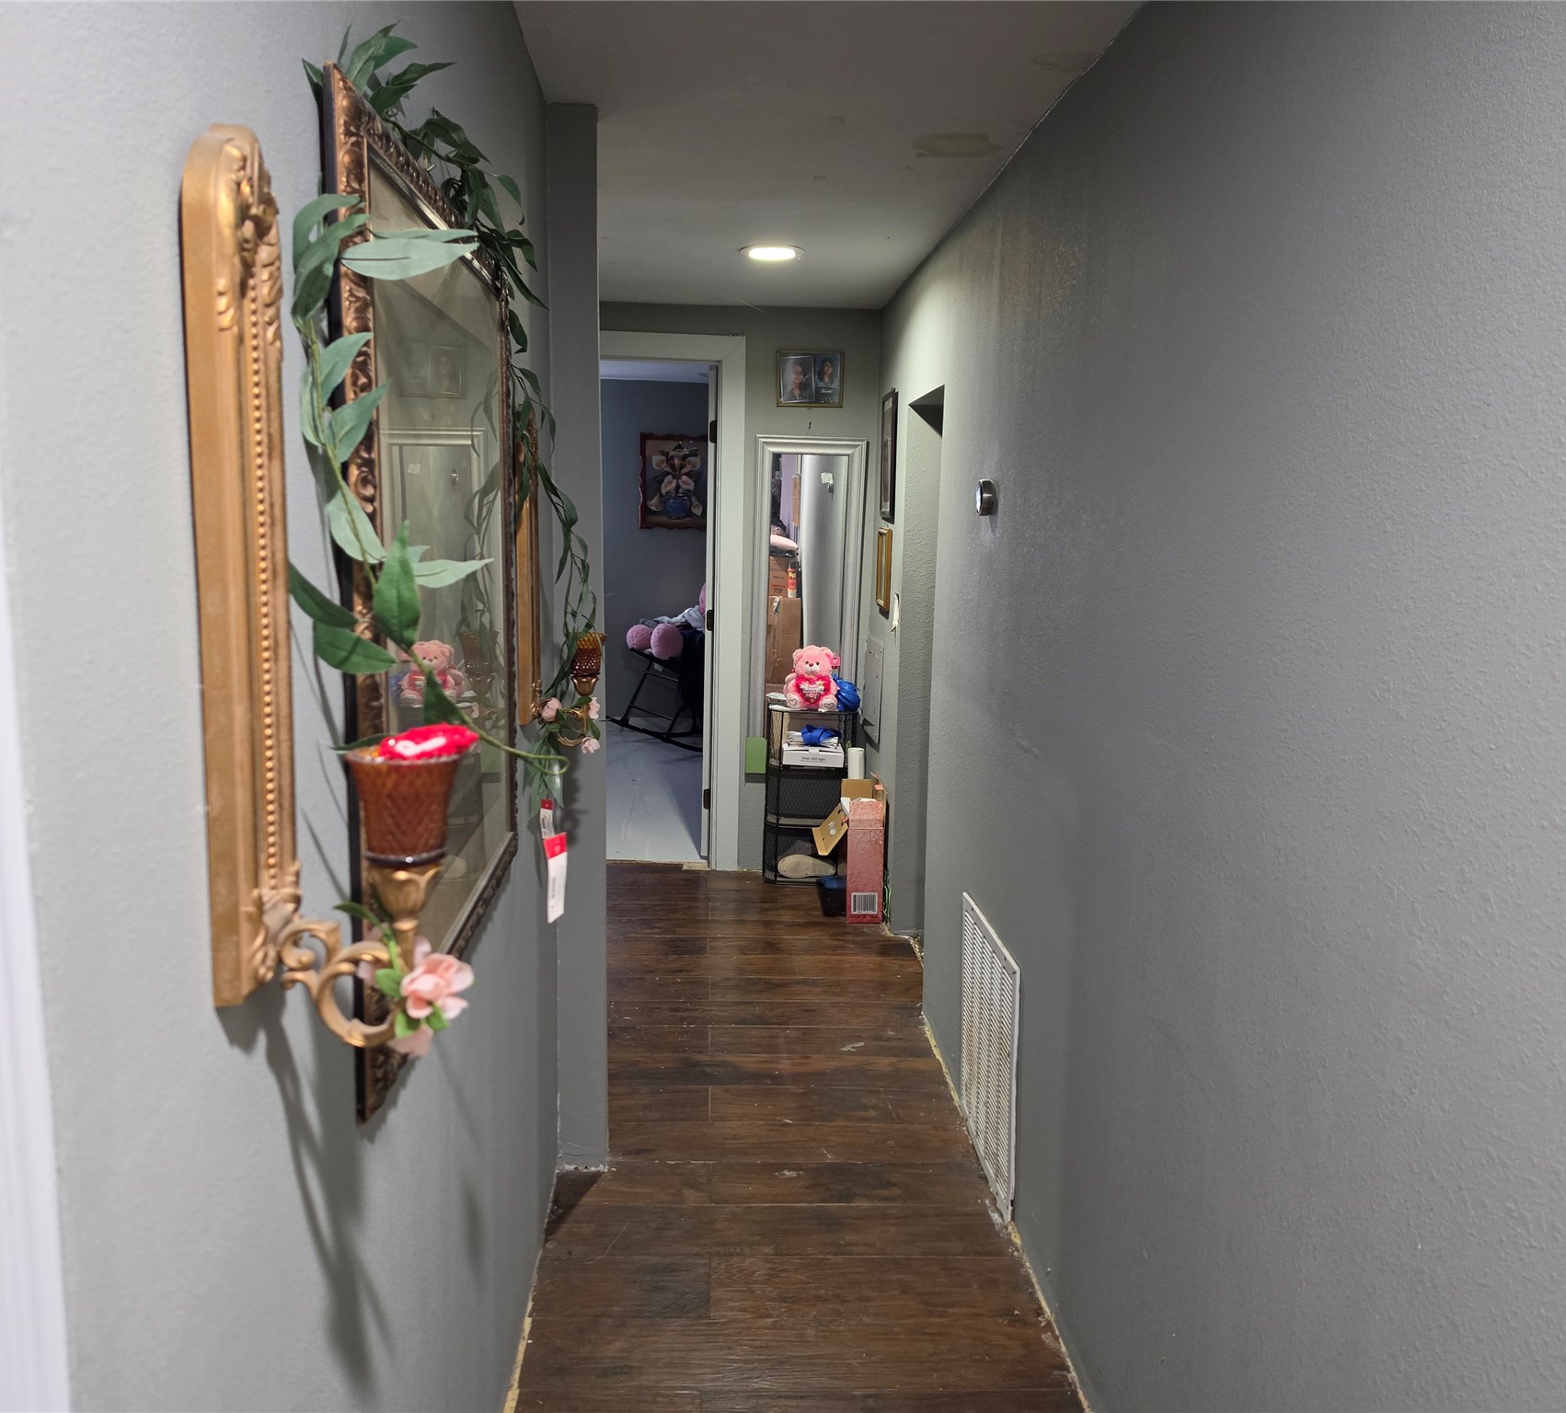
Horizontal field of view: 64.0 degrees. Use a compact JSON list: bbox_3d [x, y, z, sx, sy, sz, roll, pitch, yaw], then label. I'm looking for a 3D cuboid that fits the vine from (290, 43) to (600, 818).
[{"bbox_3d":[-0.325,-0.192,1.560,0.170,0.890,1.320,0,8,-4],"label":"vine"}]

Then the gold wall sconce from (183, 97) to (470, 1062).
[{"bbox_3d":[-0.289,-0.059,0.820,0.142,0.600,0.115,0,8,-4],"label":"gold wall sconce"}]

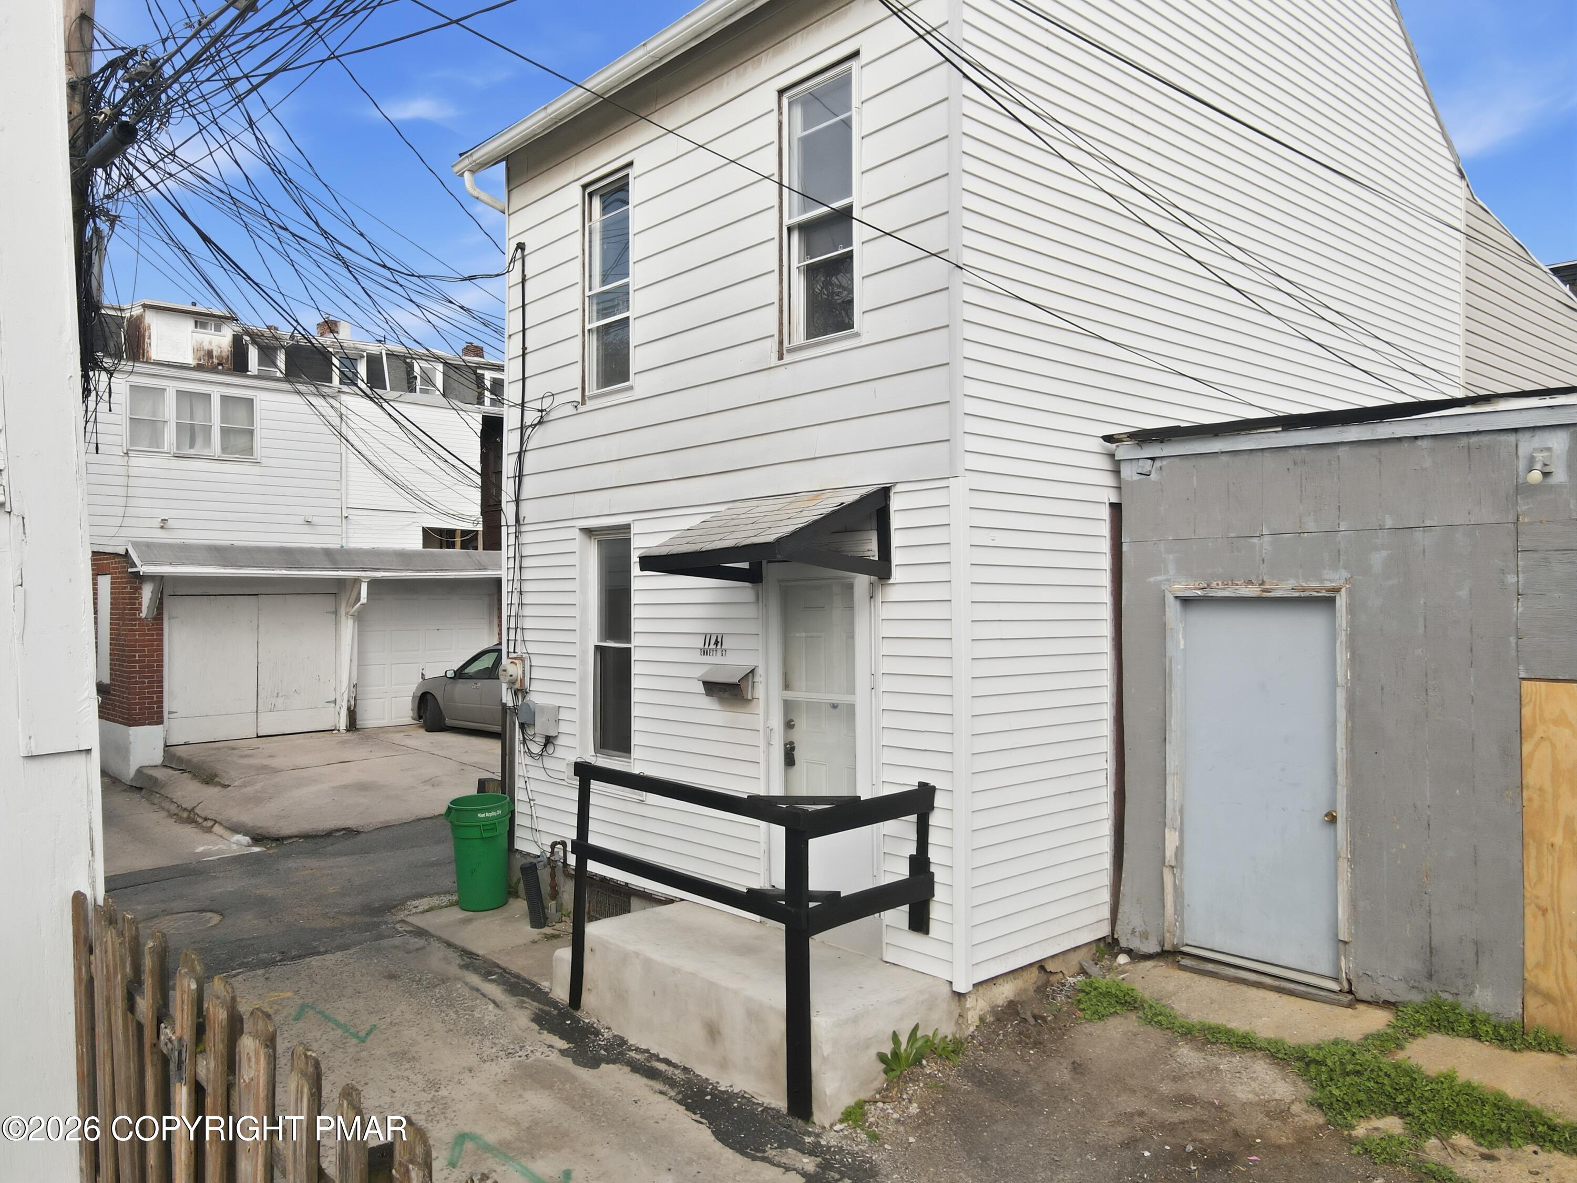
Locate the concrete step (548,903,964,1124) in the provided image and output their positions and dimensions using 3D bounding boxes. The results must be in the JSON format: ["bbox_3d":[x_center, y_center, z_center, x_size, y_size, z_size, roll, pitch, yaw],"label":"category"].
[{"bbox_3d":[-0.301,2.323,6.361,0.930,0.510,2.460,1,-1,-44],"label":"concrete step"}]

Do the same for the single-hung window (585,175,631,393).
[{"bbox_3d":[-1.333,-2.283,8.207,0.100,1.610,0.620,1,-1,-44],"label":"single-hung window"}]

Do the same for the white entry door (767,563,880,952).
[{"bbox_3d":[0.189,0.914,6.531,0.090,2.170,0.890,1,-1,-44],"label":"white entry door"}]

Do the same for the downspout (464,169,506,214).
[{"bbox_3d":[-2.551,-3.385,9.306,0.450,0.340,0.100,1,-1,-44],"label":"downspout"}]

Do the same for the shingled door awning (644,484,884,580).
[{"bbox_3d":[-0.155,-0.339,6.284,0.870,0.530,1.230,1,-1,-44],"label":"shingled door awning"}]

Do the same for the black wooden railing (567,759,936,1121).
[{"bbox_3d":[-0.266,1.797,6.294,0.980,1.540,2.140,1,-1,-44],"label":"black wooden railing"}]

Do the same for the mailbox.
[{"bbox_3d":[-0.404,0.590,7.050,0.160,0.220,0.410,1,-1,-44],"label":"mailbox"}]

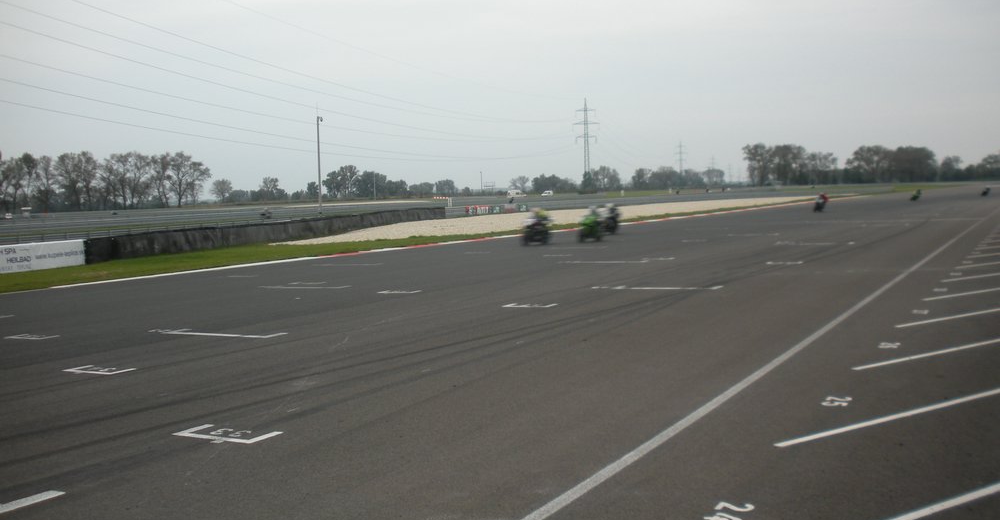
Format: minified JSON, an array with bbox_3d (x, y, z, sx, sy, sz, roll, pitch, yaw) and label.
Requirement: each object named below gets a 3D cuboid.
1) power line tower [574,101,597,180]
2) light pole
[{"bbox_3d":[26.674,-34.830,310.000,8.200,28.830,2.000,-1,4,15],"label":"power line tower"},{"bbox_3d":[-20.651,-10.892,116.000,0.650,11.180,0.280,-1,4,6],"label":"light pole"}]

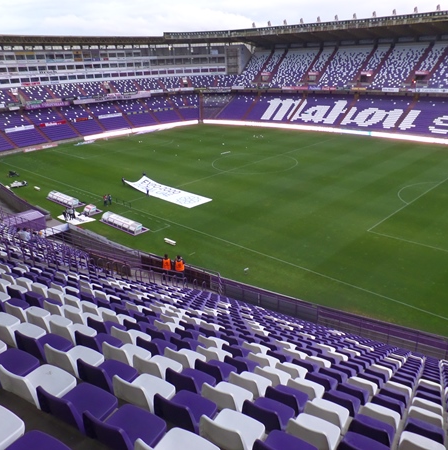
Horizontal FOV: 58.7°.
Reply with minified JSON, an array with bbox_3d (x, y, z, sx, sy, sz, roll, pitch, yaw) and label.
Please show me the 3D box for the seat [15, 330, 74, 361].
[{"bbox_3d":[-2.102,1.328,4.679,0.437,0.348,0.435,10,25,27],"label":"seat"}]

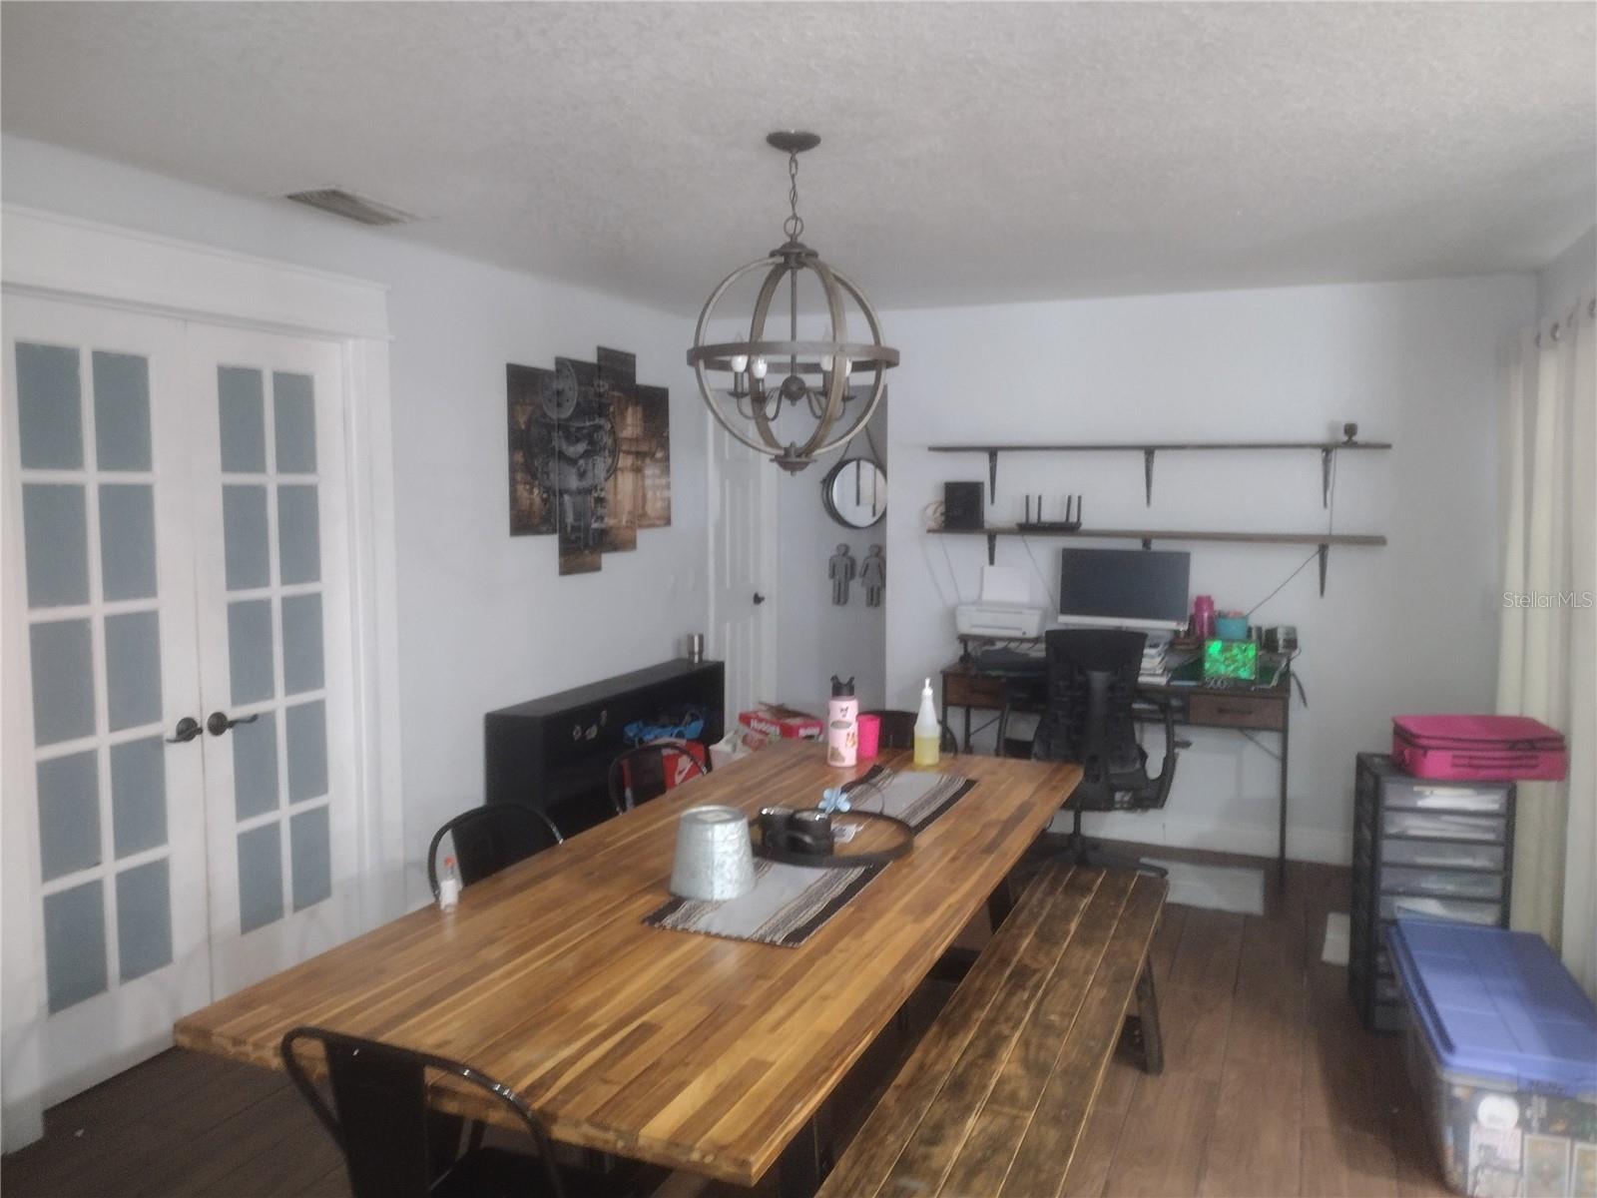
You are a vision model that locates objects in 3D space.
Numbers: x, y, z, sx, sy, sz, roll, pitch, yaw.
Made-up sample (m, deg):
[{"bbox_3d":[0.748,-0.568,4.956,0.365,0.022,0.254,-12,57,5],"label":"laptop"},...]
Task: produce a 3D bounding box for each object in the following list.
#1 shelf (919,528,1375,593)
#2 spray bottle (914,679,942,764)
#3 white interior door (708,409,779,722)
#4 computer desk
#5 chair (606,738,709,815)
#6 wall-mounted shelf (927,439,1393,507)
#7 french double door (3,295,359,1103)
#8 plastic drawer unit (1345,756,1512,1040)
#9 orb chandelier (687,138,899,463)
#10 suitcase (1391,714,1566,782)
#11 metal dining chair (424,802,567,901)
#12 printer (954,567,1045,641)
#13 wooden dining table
[{"bbox_3d":[1.511,-0.159,5.450,1.900,0.260,0.220,3,6,23],"label":"shelf"},{"bbox_3d":[0.400,0.372,3.843,0.080,0.265,0.086,1,5,6],"label":"spray bottle"},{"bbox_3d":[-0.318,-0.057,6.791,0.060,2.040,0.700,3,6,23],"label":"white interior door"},{"bbox_3d":[1.369,0.725,5.437,1.440,0.800,0.490,3,6,23],"label":"computer desk"},{"bbox_3d":[-0.267,0.868,3.547,0.480,0.845,0.440,4,6,31],"label":"chair"},{"bbox_3d":[1.490,-0.524,5.324,1.870,0.260,0.260,3,6,23],"label":"wall-mounted shelf"},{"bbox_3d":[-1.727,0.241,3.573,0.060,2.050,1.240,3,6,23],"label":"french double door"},{"bbox_3d":[1.905,0.892,3.774,0.375,0.780,0.300,2,5,13],"label":"plastic drawer unit"},{"bbox_3d":[-0.012,-0.711,3.042,0.515,0.805,0.515,0,5,0],"label":"orb chandelier"},{"bbox_3d":[2.027,0.440,3.732,0.420,0.135,0.285,2,5,14],"label":"suitcase"},{"bbox_3d":[-0.485,0.920,2.837,0.500,0.850,0.450,3,6,23],"label":"metal dining chair"},{"bbox_3d":[0.936,0.021,5.670,0.390,0.300,0.250,3,6,23],"label":"printer"},{"bbox_3d":[-0.074,0.963,2.903,1.010,0.755,2.380,2,6,22],"label":"wooden dining table"}]

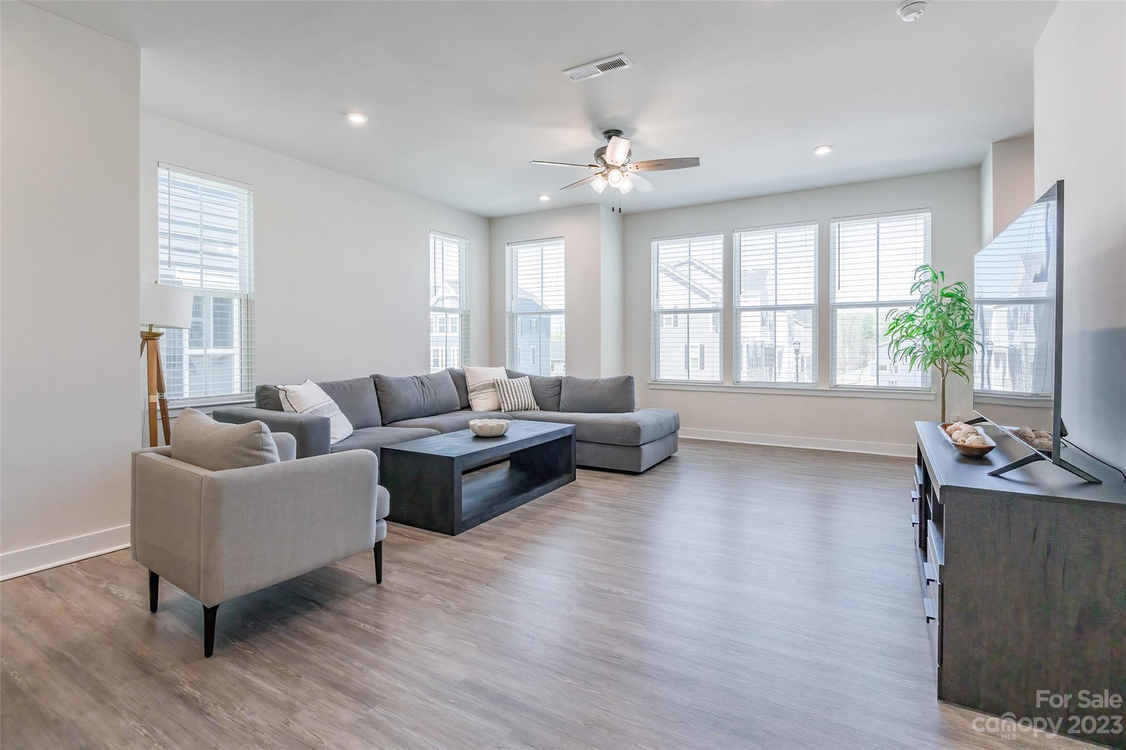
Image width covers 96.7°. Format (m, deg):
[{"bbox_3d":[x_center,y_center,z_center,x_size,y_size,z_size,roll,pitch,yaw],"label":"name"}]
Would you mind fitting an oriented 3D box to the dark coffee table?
[{"bbox_3d":[-0.521,0.661,3.614,0.580,0.452,1.380,1,3,30],"label":"dark coffee table"}]

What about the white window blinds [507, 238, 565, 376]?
[{"bbox_3d":[-0.340,-0.806,6.200,0.820,1.740,0.060,1,3,27],"label":"white window blinds"}]

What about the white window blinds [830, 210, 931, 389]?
[{"bbox_3d":[3.157,-0.736,5.000,0.850,1.740,0.060,1,3,29],"label":"white window blinds"}]

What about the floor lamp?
[{"bbox_3d":[-2.620,0.161,3.200,0.510,1.510,0.510,2,3,33],"label":"floor lamp"}]

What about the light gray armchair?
[{"bbox_3d":[-1.285,0.631,2.205,0.730,0.690,0.750,2,3,37],"label":"light gray armchair"}]

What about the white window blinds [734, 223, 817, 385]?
[{"bbox_3d":[2.313,-0.760,5.467,0.850,1.750,0.060,1,3,29],"label":"white window blinds"}]

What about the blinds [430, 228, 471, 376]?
[{"bbox_3d":[-1.318,-0.797,5.900,0.060,1.710,0.630,2,3,33],"label":"blinds"}]

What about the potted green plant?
[{"bbox_3d":[3.020,-0.022,4.080,0.740,1.750,0.720,1,3,29],"label":"potted green plant"}]

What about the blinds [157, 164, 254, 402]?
[{"bbox_3d":[-2.700,-0.676,3.820,0.060,1.710,0.640,2,3,33],"label":"blinds"}]

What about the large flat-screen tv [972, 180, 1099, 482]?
[{"bbox_3d":[1.850,-0.153,2.100,0.280,0.925,1.460,2,3,32],"label":"large flat-screen tv"}]

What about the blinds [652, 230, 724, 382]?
[{"bbox_3d":[1.467,-0.787,5.935,0.850,1.750,0.060,1,3,29],"label":"blinds"}]

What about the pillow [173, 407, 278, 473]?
[{"bbox_3d":[-1.375,0.356,2.060,0.520,0.430,0.190,2,13,36],"label":"pillow"}]

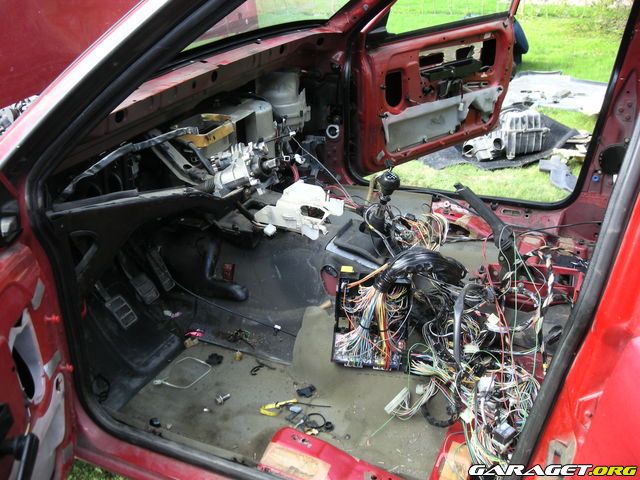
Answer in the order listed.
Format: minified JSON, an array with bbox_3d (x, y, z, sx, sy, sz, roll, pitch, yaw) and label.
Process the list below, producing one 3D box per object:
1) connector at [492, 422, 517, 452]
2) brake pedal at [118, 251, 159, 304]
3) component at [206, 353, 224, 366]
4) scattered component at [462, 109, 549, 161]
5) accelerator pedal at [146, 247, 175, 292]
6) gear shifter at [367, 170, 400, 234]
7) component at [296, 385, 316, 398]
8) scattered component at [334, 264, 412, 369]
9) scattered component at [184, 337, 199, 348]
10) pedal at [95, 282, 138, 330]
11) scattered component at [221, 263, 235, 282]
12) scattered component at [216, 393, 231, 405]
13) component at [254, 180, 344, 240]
[{"bbox_3d":[0.336,0.360,1.180,0.030,0.038,0.030,-19,31,-30],"label":"connector"},{"bbox_3d":[-0.442,0.092,1.580,0.040,0.135,0.048,-20,14,35],"label":"brake pedal"},{"bbox_3d":[-0.249,0.285,1.544,0.042,0.015,0.038,-6,27,-9],"label":"component"},{"bbox_3d":[1.054,-0.608,3.720,0.450,0.230,0.240,-1,27,3],"label":"scattered component"},{"bbox_3d":[-0.411,0.076,1.670,0.025,0.108,0.040,-13,18,33],"label":"accelerator pedal"},{"bbox_3d":[0.157,-0.093,1.602,0.060,0.158,0.056,6,29,-3],"label":"gear shifter"},{"bbox_3d":[-0.030,0.341,1.463,0.034,0.014,0.044,13,29,27],"label":"component"},{"bbox_3d":[0.130,0.190,1.559,0.180,0.225,0.085,5,-6,13],"label":"scattered component"},{"bbox_3d":[-0.325,0.261,1.641,0.022,0.018,0.041,22,34,40],"label":"scattered component"},{"bbox_3d":[-0.480,0.157,1.525,0.032,0.116,0.048,-39,2,35],"label":"pedal"},{"bbox_3d":[-0.256,0.090,1.790,0.036,0.050,0.022,-2,27,0],"label":"scattered component"},{"bbox_3d":[-0.212,0.347,1.419,0.034,0.018,0.019,-19,32,-31],"label":"scattered component"},{"bbox_3d":[-0.048,-0.079,1.660,0.200,0.085,0.150,5,27,13],"label":"component"}]

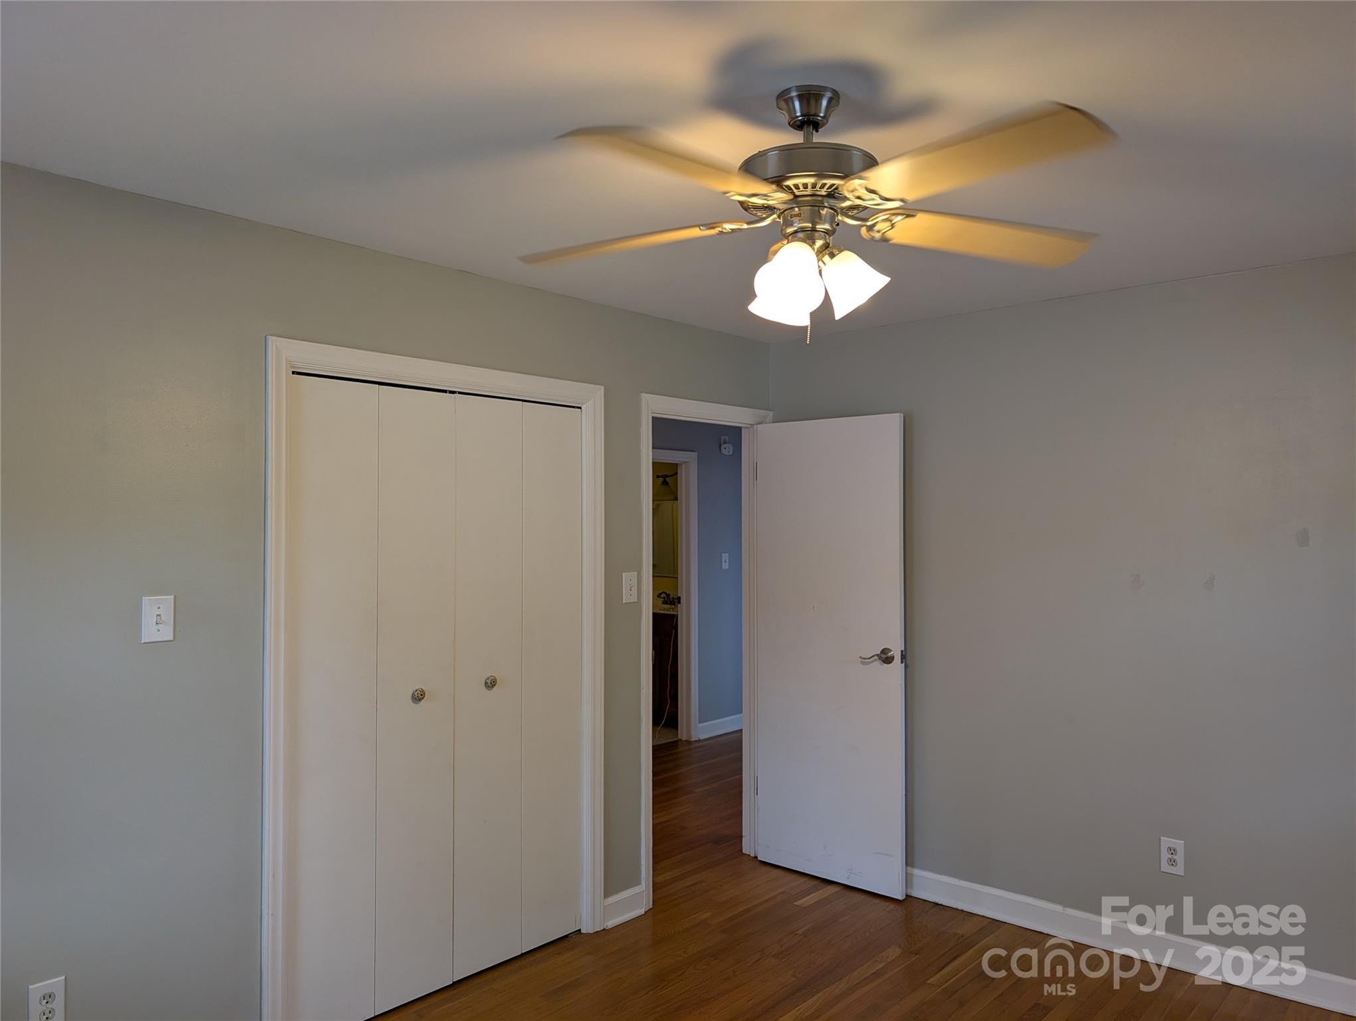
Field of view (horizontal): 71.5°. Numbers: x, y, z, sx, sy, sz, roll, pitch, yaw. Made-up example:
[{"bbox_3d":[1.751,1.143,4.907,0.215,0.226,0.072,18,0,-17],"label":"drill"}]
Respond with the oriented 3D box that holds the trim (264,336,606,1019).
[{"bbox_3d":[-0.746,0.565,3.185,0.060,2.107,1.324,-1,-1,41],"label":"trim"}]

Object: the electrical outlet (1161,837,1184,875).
[{"bbox_3d":[1.760,1.235,3.354,0.077,0.123,0.010,-1,-1,41],"label":"electrical outlet"}]

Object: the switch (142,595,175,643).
[{"bbox_3d":[-1.361,0.286,2.470,0.014,0.120,0.077,-1,-1,41],"label":"switch"}]

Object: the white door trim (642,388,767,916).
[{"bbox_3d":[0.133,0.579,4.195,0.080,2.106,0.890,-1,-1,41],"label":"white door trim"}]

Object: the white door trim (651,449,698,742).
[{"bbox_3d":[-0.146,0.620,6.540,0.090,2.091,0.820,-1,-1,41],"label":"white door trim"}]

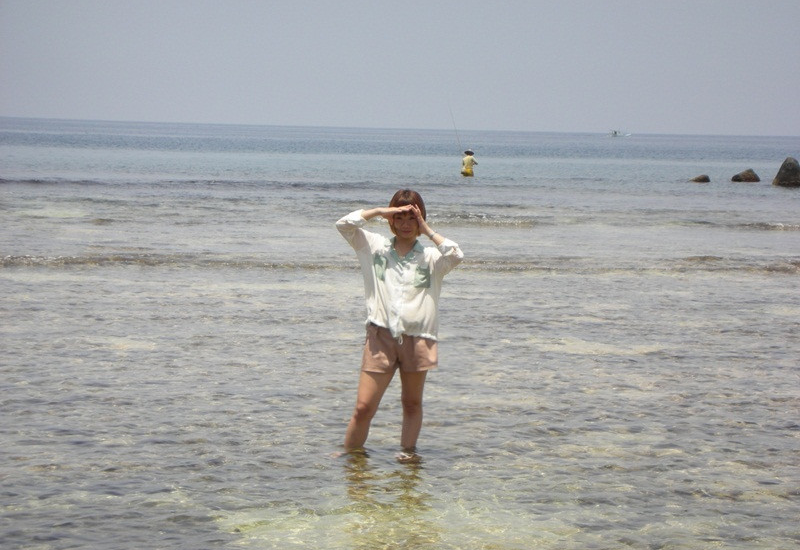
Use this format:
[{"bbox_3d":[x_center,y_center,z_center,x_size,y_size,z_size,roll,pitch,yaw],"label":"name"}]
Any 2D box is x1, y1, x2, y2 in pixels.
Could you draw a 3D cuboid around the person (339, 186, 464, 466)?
[{"bbox_3d":[-0.007,0.321,13.200,0.700,1.580,0.420,1,4,-2],"label":"person"}]

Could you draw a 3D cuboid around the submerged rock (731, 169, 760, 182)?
[{"bbox_3d":[12.942,-3.705,90.900,1.120,0.500,0.850,2,4,8],"label":"submerged rock"}]

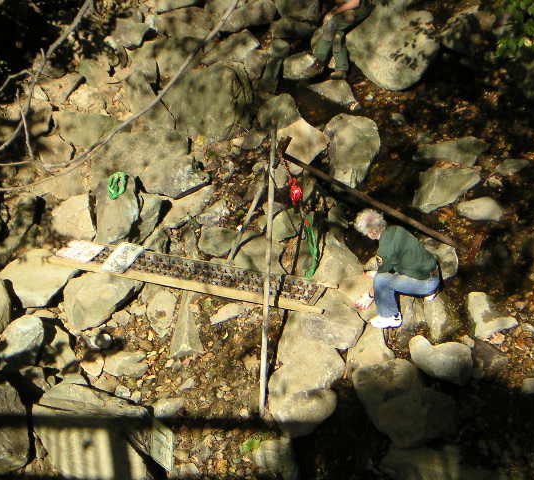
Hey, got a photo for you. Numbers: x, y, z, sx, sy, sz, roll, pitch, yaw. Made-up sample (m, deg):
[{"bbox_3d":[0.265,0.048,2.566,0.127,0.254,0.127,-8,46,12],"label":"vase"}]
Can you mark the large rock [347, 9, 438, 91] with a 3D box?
[{"bbox_3d":[1.379,-2.088,14.312,1.003,0.670,0.957,0,40,0],"label":"large rock"}]

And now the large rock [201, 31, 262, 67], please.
[{"bbox_3d":[-0.361,-1.896,13.000,0.557,0.250,0.320,0,40,0],"label":"large rock"}]

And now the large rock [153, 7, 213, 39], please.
[{"bbox_3d":[-0.899,-2.331,14.135,0.646,0.261,0.401,0,40,0],"label":"large rock"}]

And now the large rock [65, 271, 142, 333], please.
[{"bbox_3d":[-1.365,0.507,10.886,0.620,0.280,0.440,-8,42,-9],"label":"large rock"}]

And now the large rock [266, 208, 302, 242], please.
[{"bbox_3d":[0.144,-0.126,11.439,0.320,0.240,0.270,0,42,0],"label":"large rock"}]

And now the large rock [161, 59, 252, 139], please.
[{"bbox_3d":[-0.581,-1.380,12.944,0.920,0.420,0.750,0,41,0],"label":"large rock"}]

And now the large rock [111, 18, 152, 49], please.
[{"bbox_3d":[-1.451,-2.195,13.951,0.440,0.200,0.280,-7,41,-8],"label":"large rock"}]

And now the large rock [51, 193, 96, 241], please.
[{"bbox_3d":[-1.765,-0.216,12.000,0.349,0.266,0.409,0,41,0],"label":"large rock"}]

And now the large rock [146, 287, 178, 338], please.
[{"bbox_3d":[-0.852,0.585,10.600,0.251,0.130,0.460,0,40,0],"label":"large rock"}]

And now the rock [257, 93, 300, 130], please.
[{"bbox_3d":[0.109,-1.214,12.400,0.385,0.230,0.320,0,40,0],"label":"rock"}]

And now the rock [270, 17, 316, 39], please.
[{"bbox_3d":[0.270,-2.273,14.038,0.480,0.200,0.260,0,41,0],"label":"rock"}]

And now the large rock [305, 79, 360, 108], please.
[{"bbox_3d":[0.690,-1.541,13.800,0.559,0.195,0.325,0,41,0],"label":"large rock"}]

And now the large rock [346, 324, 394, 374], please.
[{"bbox_3d":[0.807,0.863,10.340,0.390,0.260,0.400,0,42,0],"label":"large rock"}]

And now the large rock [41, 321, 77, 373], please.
[{"bbox_3d":[-1.725,0.894,10.914,0.299,0.257,0.428,0,40,0],"label":"large rock"}]

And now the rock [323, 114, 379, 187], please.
[{"bbox_3d":[0.797,-0.834,12.374,0.530,0.480,0.580,0,42,0],"label":"rock"}]

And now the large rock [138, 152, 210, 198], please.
[{"bbox_3d":[-0.878,-0.611,12.500,0.678,0.249,0.453,0,41,0],"label":"large rock"}]

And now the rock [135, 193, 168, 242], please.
[{"bbox_3d":[-1.007,-0.196,11.441,0.280,0.340,0.320,0,42,0],"label":"rock"}]

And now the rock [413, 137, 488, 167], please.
[{"bbox_3d":[1.764,-0.851,12.617,0.700,0.200,0.300,-5,42,-6],"label":"rock"}]

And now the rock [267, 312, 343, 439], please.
[{"bbox_3d":[0.311,1.087,10.606,0.582,0.487,1.159,0,40,0],"label":"rock"}]

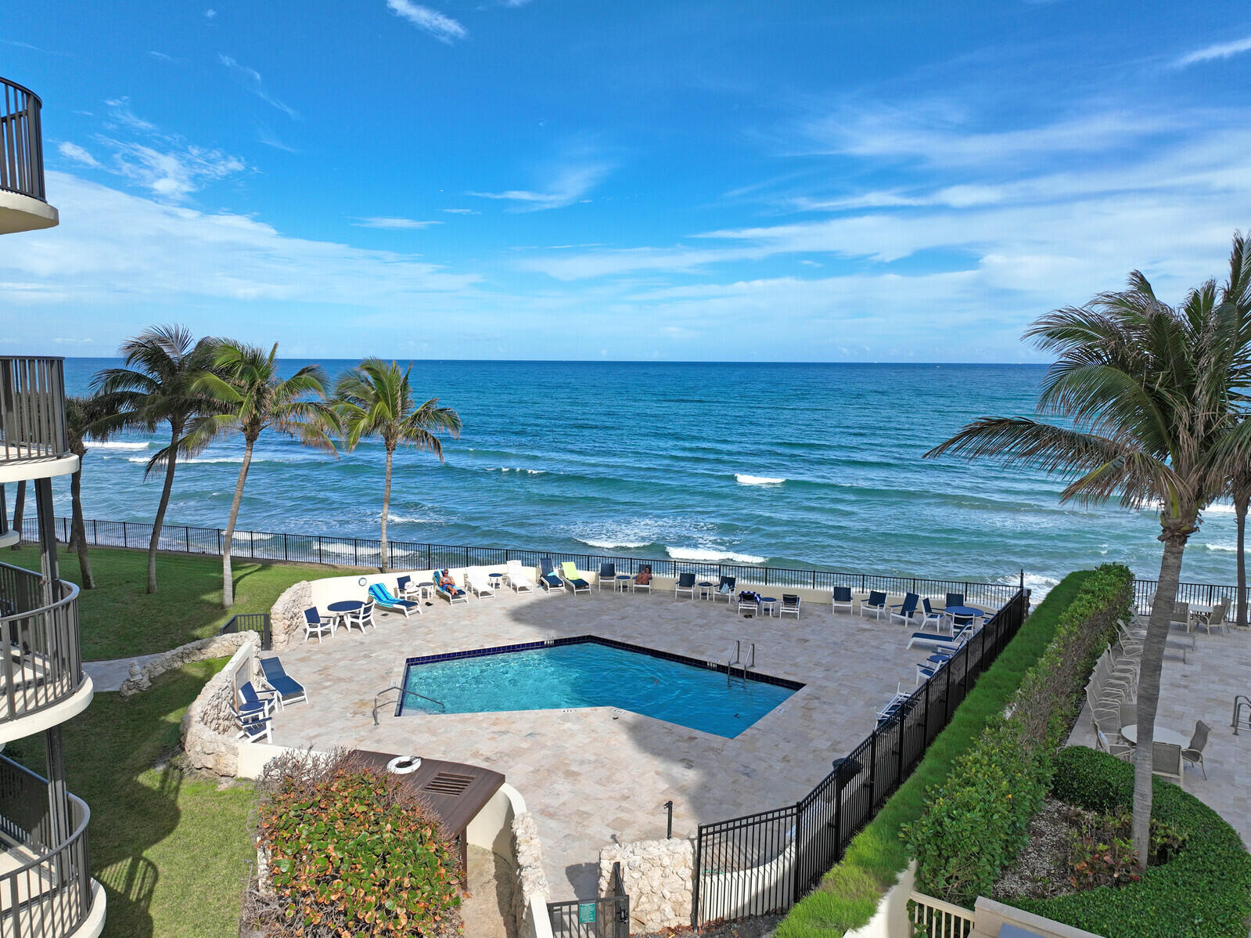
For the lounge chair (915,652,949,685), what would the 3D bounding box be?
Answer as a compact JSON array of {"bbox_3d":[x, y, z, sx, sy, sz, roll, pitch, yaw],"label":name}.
[{"bbox_3d":[8.659,5.651,24.331,0.780,0.920,0.660,7,10,44],"label":"lounge chair"}]

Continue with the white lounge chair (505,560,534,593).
[{"bbox_3d":[-4.074,4.155,33.446,0.632,0.836,1.742,-2,8,-21],"label":"white lounge chair"}]

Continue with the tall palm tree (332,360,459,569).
[{"bbox_3d":[-9.788,-0.040,37.191,5.300,9.200,5.300,0,7,0],"label":"tall palm tree"}]

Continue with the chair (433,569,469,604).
[{"bbox_3d":[-6.389,4.337,31.744,0.650,0.870,1.773,-4,8,-32],"label":"chair"}]

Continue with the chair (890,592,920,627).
[{"bbox_3d":[9.750,4.913,30.123,0.850,0.950,0.680,-5,9,-37],"label":"chair"}]

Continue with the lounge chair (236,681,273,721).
[{"bbox_3d":[-9.262,5.851,21.883,0.800,0.880,0.670,0,7,-5],"label":"lounge chair"}]

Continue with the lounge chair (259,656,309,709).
[{"bbox_3d":[-8.875,5.518,22.434,0.608,0.808,1.710,-6,10,-42],"label":"lounge chair"}]

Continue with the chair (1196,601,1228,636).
[{"bbox_3d":[18.409,4.718,27.248,0.600,0.980,0.720,0,7,-6],"label":"chair"}]

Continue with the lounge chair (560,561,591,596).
[{"bbox_3d":[-2.001,4.328,34.333,0.680,0.890,1.850,-3,8,-24],"label":"lounge chair"}]

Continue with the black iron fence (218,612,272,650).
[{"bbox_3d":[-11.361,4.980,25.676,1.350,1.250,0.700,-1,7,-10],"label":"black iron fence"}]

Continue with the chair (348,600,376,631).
[{"bbox_3d":[-8.796,4.925,29.012,0.700,0.940,0.660,2,7,15],"label":"chair"}]

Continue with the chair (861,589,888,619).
[{"bbox_3d":[8.544,4.696,29.753,0.634,0.833,0.608,7,10,43],"label":"chair"}]

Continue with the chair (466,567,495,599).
[{"bbox_3d":[-5.632,4.406,33.702,0.670,0.840,1.850,-3,8,-26],"label":"chair"}]

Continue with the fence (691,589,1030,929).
[{"bbox_3d":[7.505,5.824,21.218,0.979,1.840,19.078,6,9,38],"label":"fence"}]

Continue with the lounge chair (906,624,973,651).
[{"bbox_3d":[9.601,5.083,26.439,1.820,0.900,0.650,3,8,23],"label":"lounge chair"}]

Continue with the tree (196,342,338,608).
[{"bbox_3d":[-13.095,0.351,31.699,5.100,9.750,5.100,0,7,0],"label":"tree"}]

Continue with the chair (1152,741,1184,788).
[{"bbox_3d":[11.072,5.931,17.849,0.620,0.930,0.680,3,8,20],"label":"chair"}]

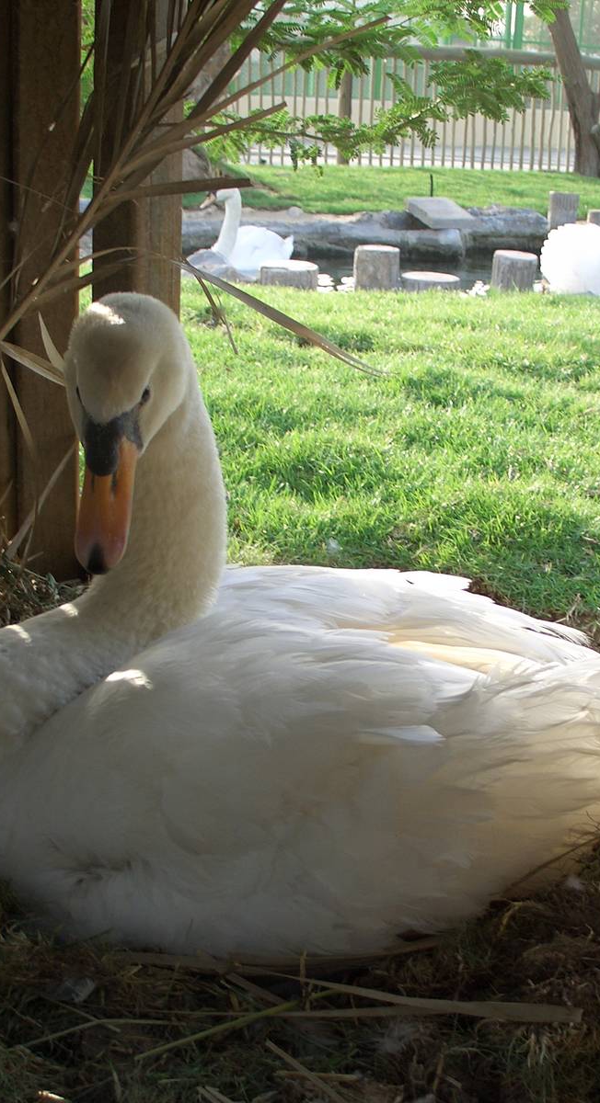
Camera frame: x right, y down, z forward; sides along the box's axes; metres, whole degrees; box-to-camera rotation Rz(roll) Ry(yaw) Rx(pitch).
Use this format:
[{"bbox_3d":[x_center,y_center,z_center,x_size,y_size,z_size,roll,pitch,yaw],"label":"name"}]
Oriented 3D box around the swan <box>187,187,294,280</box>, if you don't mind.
[{"bbox_3d":[-0.264,-1.543,7.400,0.650,0.460,0.360,-11,19,-39],"label":"swan"}]

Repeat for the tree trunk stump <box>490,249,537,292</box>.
[{"bbox_3d":[0.866,-1.134,6.200,0.185,0.190,0.185,2,15,0],"label":"tree trunk stump"}]

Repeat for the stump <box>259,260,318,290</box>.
[{"bbox_3d":[-0.044,-1.115,6.200,0.240,0.150,0.240,2,15,0],"label":"stump"}]

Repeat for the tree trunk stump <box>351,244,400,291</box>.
[{"bbox_3d":[0.310,-1.148,6.200,0.185,0.200,0.185,2,15,0],"label":"tree trunk stump"}]

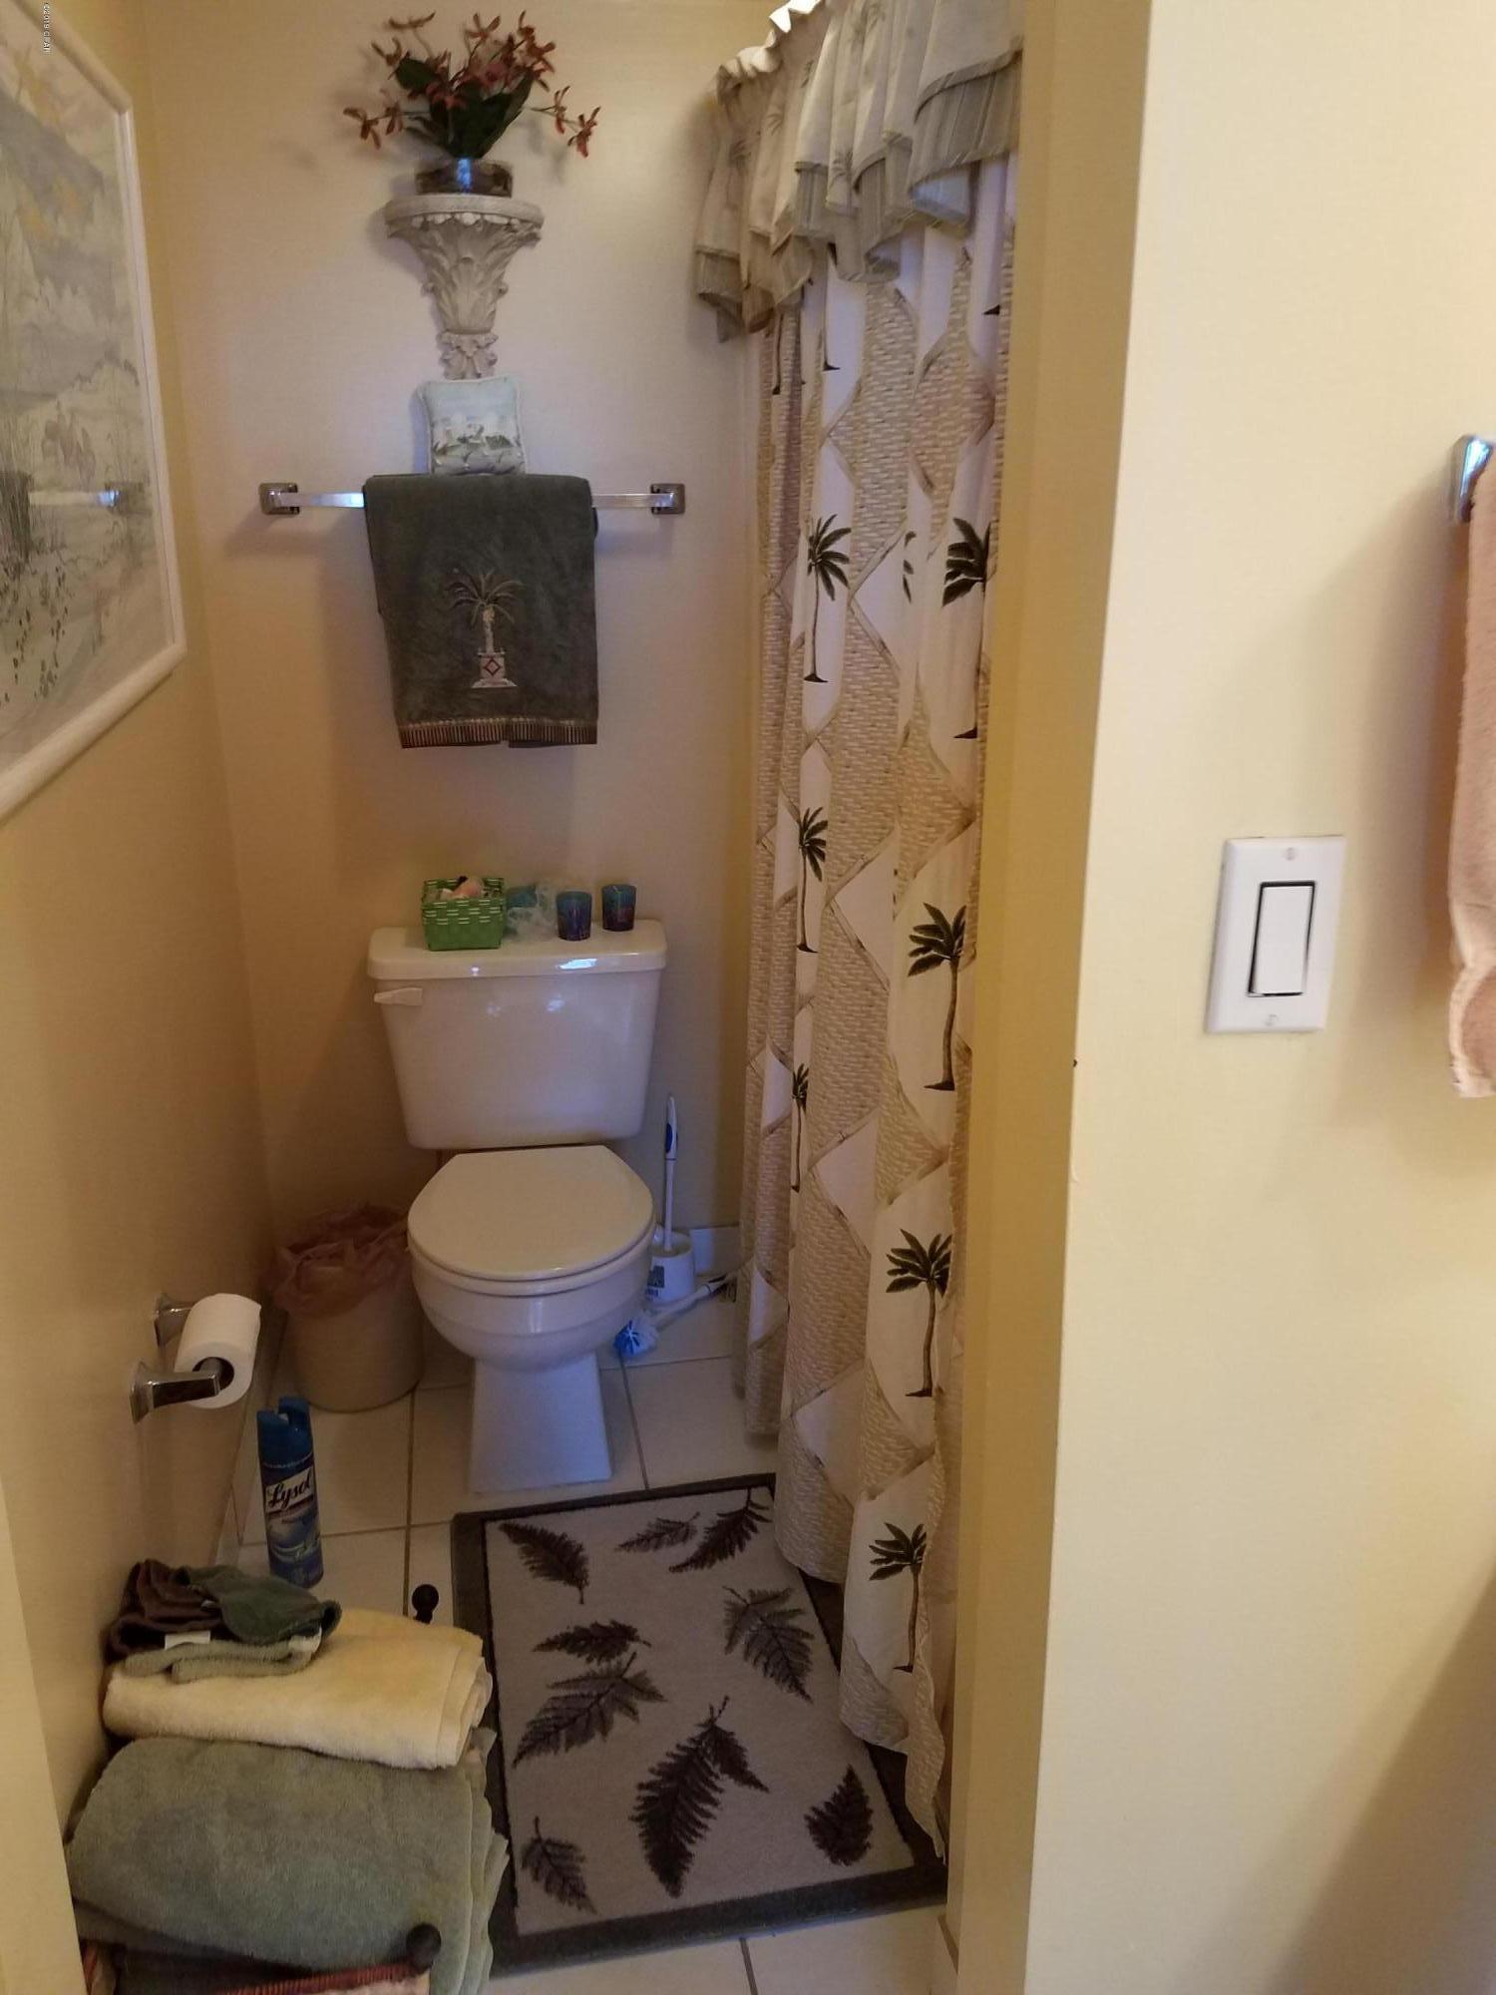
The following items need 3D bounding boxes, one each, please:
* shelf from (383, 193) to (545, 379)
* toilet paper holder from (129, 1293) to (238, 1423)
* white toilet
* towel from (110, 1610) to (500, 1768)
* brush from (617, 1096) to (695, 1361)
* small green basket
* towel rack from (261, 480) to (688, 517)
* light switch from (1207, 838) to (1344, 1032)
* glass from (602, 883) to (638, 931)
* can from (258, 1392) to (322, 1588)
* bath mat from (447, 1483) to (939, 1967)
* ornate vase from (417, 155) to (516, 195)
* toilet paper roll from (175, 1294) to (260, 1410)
[{"bbox_3d":[-0.412,-1.042,2.216,0.224,0.247,0.115,-4,17,-10],"label":"shelf"},{"bbox_3d":[-0.606,0.386,1.622,0.082,0.052,0.195,-4,17,-10],"label":"toilet paper holder"},{"bbox_3d":[-0.334,0.319,2.275,0.456,0.713,0.662,-2,19,-6],"label":"white toilet"},{"bbox_3d":[-0.385,0.597,1.304,0.305,0.075,0.140,1,19,6],"label":"towel"},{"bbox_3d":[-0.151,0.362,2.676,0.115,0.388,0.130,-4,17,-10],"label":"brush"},{"bbox_3d":[-0.452,-0.130,2.400,0.127,0.083,0.140,-2,17,-7],"label":"small green basket"},{"bbox_3d":[-0.405,-0.748,2.252,0.630,0.052,0.078,-4,19,-10],"label":"towel rack"},{"bbox_3d":[0.301,-0.032,0.844,0.070,0.114,0.008,-2,17,-5],"label":"light switch"},{"bbox_3d":[-0.210,-0.152,2.442,0.057,0.070,0.057,-4,19,-10],"label":"glass"},{"bbox_3d":[-0.610,0.664,1.997,0.067,0.244,0.067,-7,20,-19],"label":"can"},{"bbox_3d":[-0.095,0.818,1.824,0.488,0.012,0.742,-4,17,-10],"label":"bath mat"},{"bbox_3d":[-0.394,-1.135,2.079,0.135,0.052,0.135,-4,19,-10],"label":"ornate vase"},{"bbox_3d":[-0.558,0.372,1.586,0.081,0.081,0.101,-4,19,-10],"label":"toilet paper roll"}]

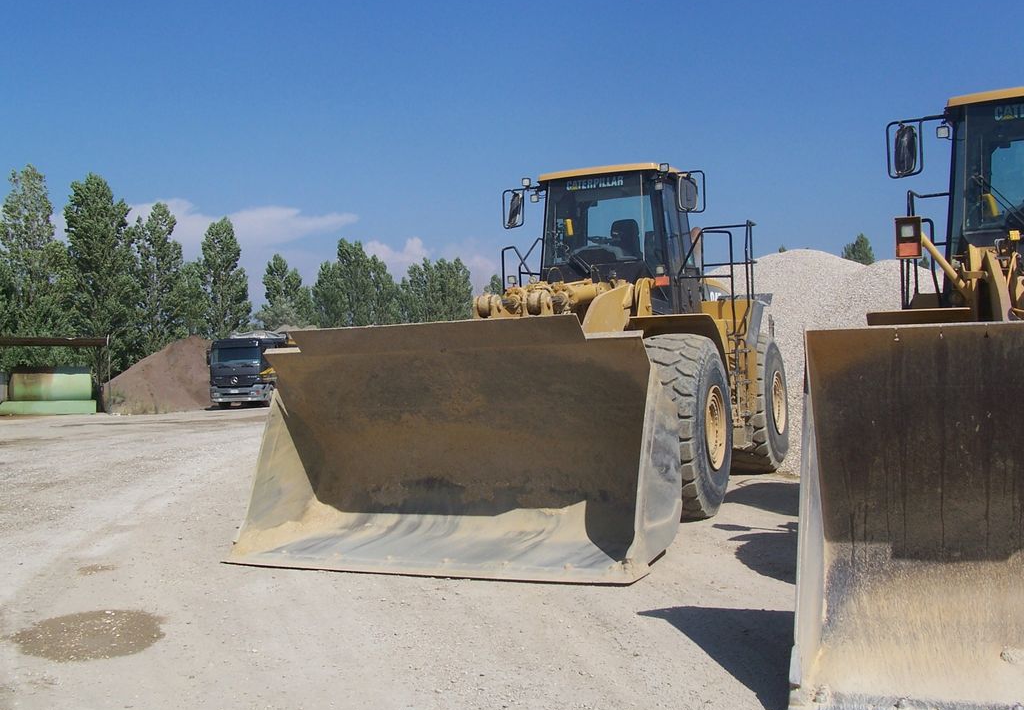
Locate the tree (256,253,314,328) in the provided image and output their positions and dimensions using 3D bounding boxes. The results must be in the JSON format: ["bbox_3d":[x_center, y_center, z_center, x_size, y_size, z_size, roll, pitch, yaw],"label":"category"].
[{"bbox_3d":[-19.024,-2.960,87.977,5.200,11.342,5.200,-2,0,-12],"label":"tree"}]

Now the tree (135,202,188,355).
[{"bbox_3d":[-21.421,-3.391,63.976,3.900,12.203,3.900,-2,0,-19],"label":"tree"}]

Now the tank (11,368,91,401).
[{"bbox_3d":[-21.617,1.382,48.500,3.750,1.600,1.600,-2,0,-24],"label":"tank"}]

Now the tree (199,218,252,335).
[{"bbox_3d":[-19.404,-3.388,70.976,4.000,12.091,4.000,-2,0,-15],"label":"tree"}]

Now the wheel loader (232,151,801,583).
[{"bbox_3d":[1.070,-0.281,11.745,3.416,3.712,9.306,-3,0,23],"label":"wheel loader"}]

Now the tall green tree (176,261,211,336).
[{"bbox_3d":[-20.741,-1.722,67.982,3.000,8.845,3.000,-2,0,-17],"label":"tall green tree"}]

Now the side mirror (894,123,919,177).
[{"bbox_3d":[3.220,-1.665,8.450,0.090,0.440,0.220,-2,0,-42],"label":"side mirror"}]

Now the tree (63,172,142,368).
[{"bbox_3d":[-21.453,-3.485,54.975,4.600,12.322,4.600,-2,0,-21],"label":"tree"}]

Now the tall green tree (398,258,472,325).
[{"bbox_3d":[-7.011,-3.482,97.977,6.900,11.503,6.900,-2,0,-4],"label":"tall green tree"}]

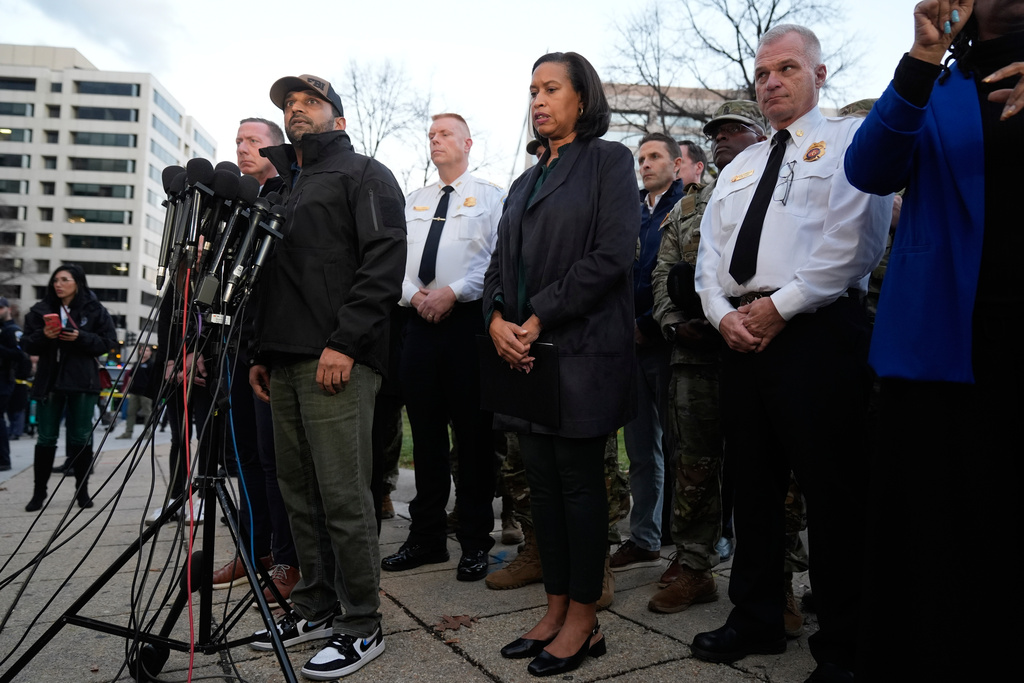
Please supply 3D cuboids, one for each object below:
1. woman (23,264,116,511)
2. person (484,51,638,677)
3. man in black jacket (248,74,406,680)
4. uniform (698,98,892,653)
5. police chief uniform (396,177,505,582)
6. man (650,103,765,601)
[{"bbox_3d":[-2.982,0.281,4.616,0.540,1.630,0.420,2,-5,-20],"label":"woman"},{"bbox_3d":[0.152,0.024,1.979,0.370,1.710,0.470,4,-6,-35],"label":"person"},{"bbox_3d":[-0.528,0.029,2.009,0.530,1.710,0.400,-4,-6,43],"label":"man in black jacket"},{"bbox_3d":[0.748,0.114,1.852,0.400,1.540,0.550,3,-5,-30],"label":"uniform"},{"bbox_3d":[-0.273,0.130,2.896,0.540,1.620,0.360,-2,-5,25],"label":"police chief uniform"},{"bbox_3d":[0.774,0.028,2.413,0.410,1.800,0.560,4,-6,-40],"label":"man"}]

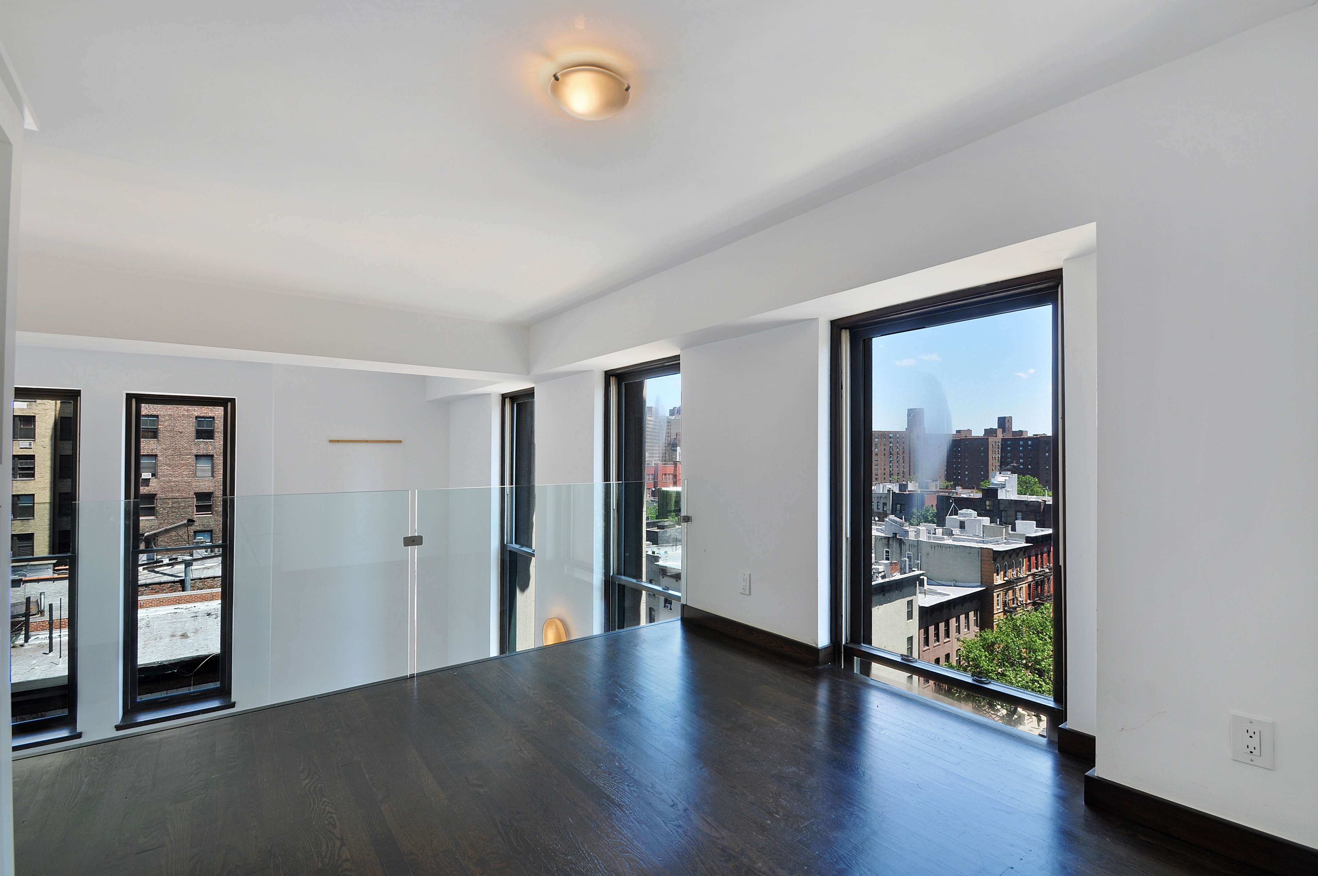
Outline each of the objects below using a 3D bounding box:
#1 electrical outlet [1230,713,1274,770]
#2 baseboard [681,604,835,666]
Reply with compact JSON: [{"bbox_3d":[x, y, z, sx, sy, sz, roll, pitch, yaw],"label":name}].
[{"bbox_3d":[1.509,0.771,1.394,0.009,0.124,0.078,1,-2,-39],"label":"electrical outlet"},{"bbox_3d":[0.528,1.125,3.225,0.125,0.093,1.062,1,-2,-39],"label":"baseboard"}]

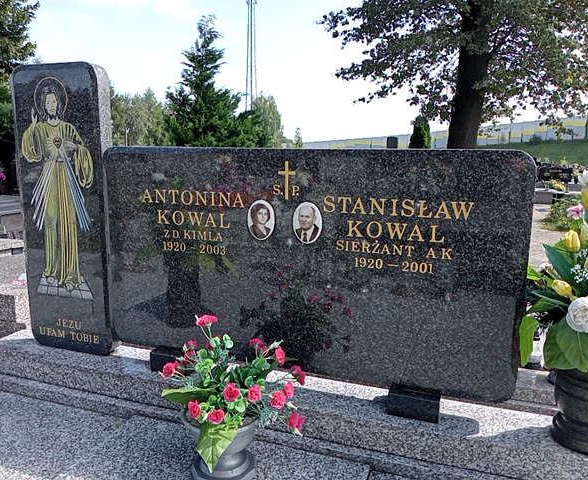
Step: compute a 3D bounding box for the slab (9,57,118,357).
[{"bbox_3d":[-0.823,-0.099,1.889,0.378,1.037,0.060,4,11,20],"label":"slab"}]

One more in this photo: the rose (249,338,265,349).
[{"bbox_3d":[-0.102,0.281,1.403,0.042,0.025,0.035,0,10,-4],"label":"rose"}]

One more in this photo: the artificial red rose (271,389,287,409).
[{"bbox_3d":[-0.043,0.438,1.422,0.043,0.044,0.037,0,10,-2],"label":"artificial red rose"}]

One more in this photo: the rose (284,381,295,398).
[{"bbox_3d":[-0.012,0.409,1.415,0.030,0.042,0.033,0,10,0],"label":"rose"}]

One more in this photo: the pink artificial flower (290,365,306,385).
[{"bbox_3d":[0.011,0.326,1.255,0.041,0.047,0.042,-5,11,-30],"label":"pink artificial flower"}]

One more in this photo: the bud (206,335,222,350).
[{"bbox_3d":[-0.220,0.284,1.435,0.042,0.038,0.036,-1,10,-9],"label":"bud"}]

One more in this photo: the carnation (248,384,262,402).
[{"bbox_3d":[-0.097,0.387,1.306,0.039,0.041,0.035,0,10,-4],"label":"carnation"}]

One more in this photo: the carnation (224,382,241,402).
[{"bbox_3d":[-0.158,0.392,1.325,0.042,0.043,0.036,-1,10,-7],"label":"carnation"}]

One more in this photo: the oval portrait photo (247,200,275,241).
[{"bbox_3d":[-0.102,-0.060,1.593,0.092,0.125,0.010,4,11,20],"label":"oval portrait photo"}]

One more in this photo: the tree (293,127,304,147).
[{"bbox_3d":[0.692,-14.736,78.633,1.700,4.400,1.700,1,10,0],"label":"tree"}]

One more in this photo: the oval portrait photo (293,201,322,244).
[{"bbox_3d":[0.041,-0.049,1.541,0.094,0.127,0.010,4,11,20],"label":"oval portrait photo"}]

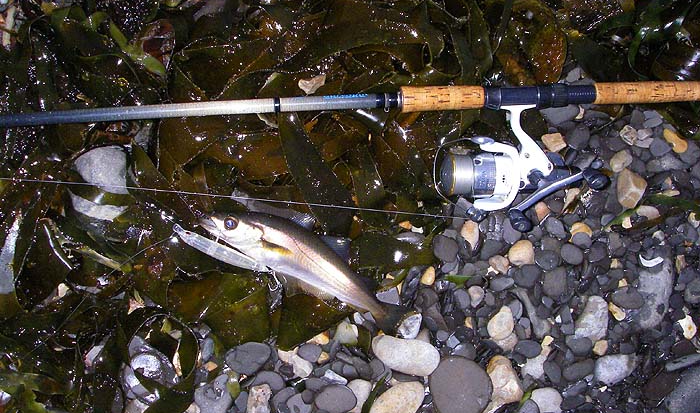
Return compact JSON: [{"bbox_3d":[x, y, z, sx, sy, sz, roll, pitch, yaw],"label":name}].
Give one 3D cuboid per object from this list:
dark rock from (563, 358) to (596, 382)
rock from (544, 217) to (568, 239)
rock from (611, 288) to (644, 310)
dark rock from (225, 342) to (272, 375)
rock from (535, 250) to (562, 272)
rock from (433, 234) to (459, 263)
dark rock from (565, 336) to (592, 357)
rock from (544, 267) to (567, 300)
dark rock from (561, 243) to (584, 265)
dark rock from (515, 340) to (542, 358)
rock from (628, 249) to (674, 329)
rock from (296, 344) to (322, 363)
[{"bbox_3d":[0.258,0.184,0.868,0.038,0.013,0.020,-22,75,-6],"label":"dark rock"},{"bbox_3d":[0.242,0.025,0.902,0.020,0.011,0.028,-39,77,-11],"label":"rock"},{"bbox_3d":[0.317,0.106,0.876,0.038,0.015,0.026,8,73,2],"label":"rock"},{"bbox_3d":[-0.114,0.170,0.857,0.051,0.020,0.033,-14,73,-4],"label":"dark rock"},{"bbox_3d":[0.229,0.064,0.890,0.028,0.014,0.025,20,74,6],"label":"rock"},{"bbox_3d":[0.113,0.050,0.906,0.028,0.015,0.032,-17,75,-5],"label":"rock"},{"bbox_3d":[0.260,0.159,0.875,0.030,0.014,0.021,5,74,1],"label":"dark rock"},{"bbox_3d":[0.238,0.088,0.895,0.025,0.015,0.037,4,74,1],"label":"rock"},{"bbox_3d":[0.262,0.055,0.905,0.027,0.013,0.024,31,76,8],"label":"dark rock"},{"bbox_3d":[0.203,0.163,0.874,0.030,0.012,0.019,3,74,1],"label":"dark rock"},{"bbox_3d":[0.354,0.095,0.893,0.040,0.024,0.093,15,75,4],"label":"rock"},{"bbox_3d":[-0.045,0.164,0.858,0.028,0.012,0.019,14,73,4],"label":"rock"}]

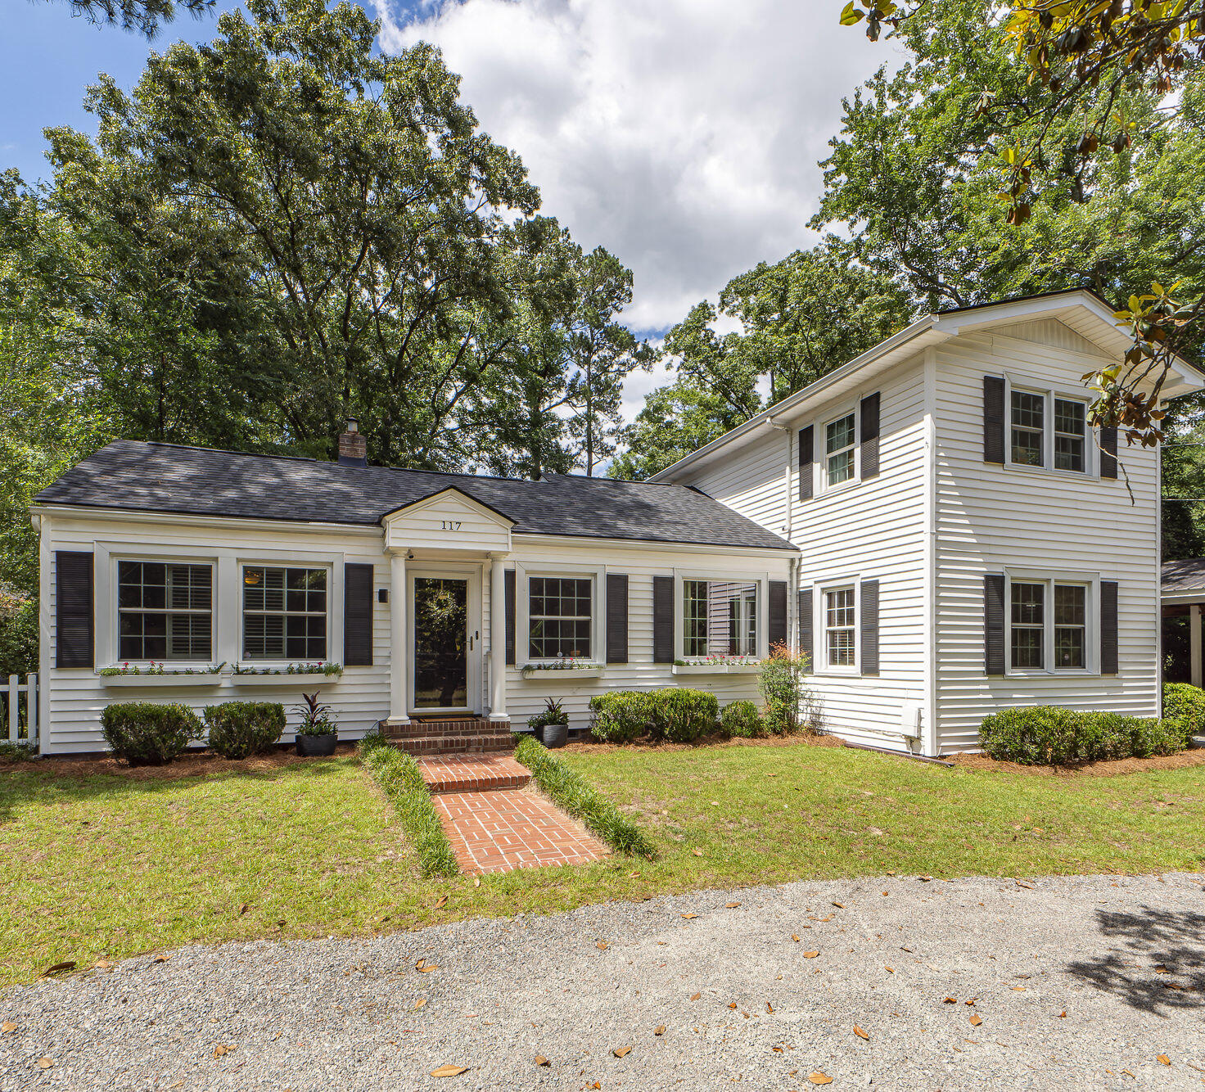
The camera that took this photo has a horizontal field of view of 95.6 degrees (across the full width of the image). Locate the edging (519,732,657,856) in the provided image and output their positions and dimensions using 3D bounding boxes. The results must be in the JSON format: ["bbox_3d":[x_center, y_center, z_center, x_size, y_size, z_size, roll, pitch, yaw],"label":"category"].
[{"bbox_3d":[-0.398,2.360,5.597,0.310,0.230,3.400,3,-10,-21],"label":"edging"}]

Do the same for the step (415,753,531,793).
[{"bbox_3d":[-1.554,2.630,6.390,1.080,0.130,1.500,3,-10,-20],"label":"step"}]

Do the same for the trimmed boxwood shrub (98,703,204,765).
[{"bbox_3d":[-5.227,2.149,6.344,0.890,0.670,0.800,3,-10,-17],"label":"trimmed boxwood shrub"}]

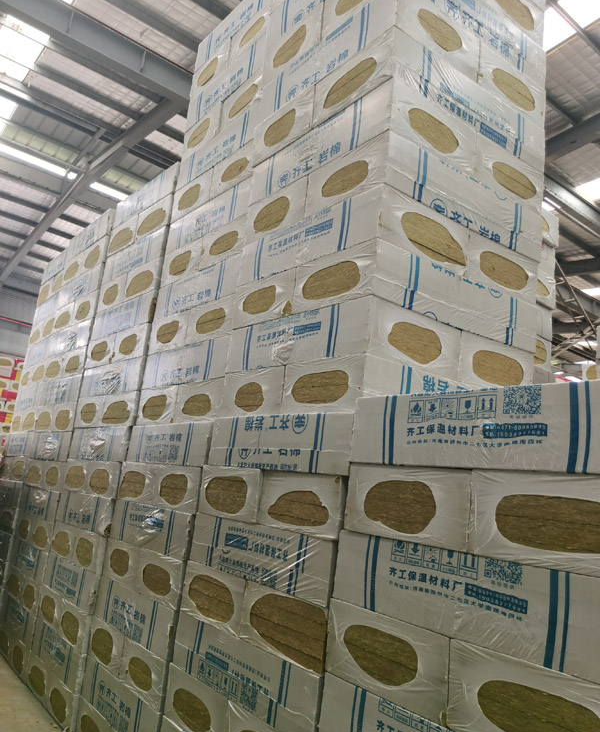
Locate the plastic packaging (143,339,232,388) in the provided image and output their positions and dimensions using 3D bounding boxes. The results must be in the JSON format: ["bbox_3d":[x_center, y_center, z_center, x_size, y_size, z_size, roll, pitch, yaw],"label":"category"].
[{"bbox_3d":[-0.540,0.058,4.284,0.600,0.262,1.200,15,-14,-35],"label":"plastic packaging"}]

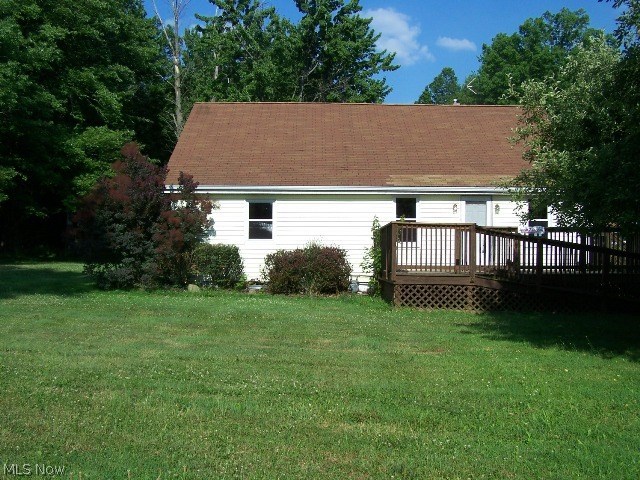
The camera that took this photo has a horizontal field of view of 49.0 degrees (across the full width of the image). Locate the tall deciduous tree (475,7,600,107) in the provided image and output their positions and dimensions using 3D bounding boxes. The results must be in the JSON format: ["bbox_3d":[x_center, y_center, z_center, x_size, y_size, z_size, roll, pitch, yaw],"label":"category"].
[{"bbox_3d":[13.700,-6.000,43.500,9.000,16.500,9.000,0,-2,0],"label":"tall deciduous tree"}]

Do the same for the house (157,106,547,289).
[{"bbox_3d":[1.500,-1.600,23.700,11.600,6.000,9.600,0,-2,-1],"label":"house"}]

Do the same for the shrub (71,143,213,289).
[{"bbox_3d":[-4.720,-0.670,18.700,3.750,3.900,3.400,0,-2,0],"label":"shrub"}]

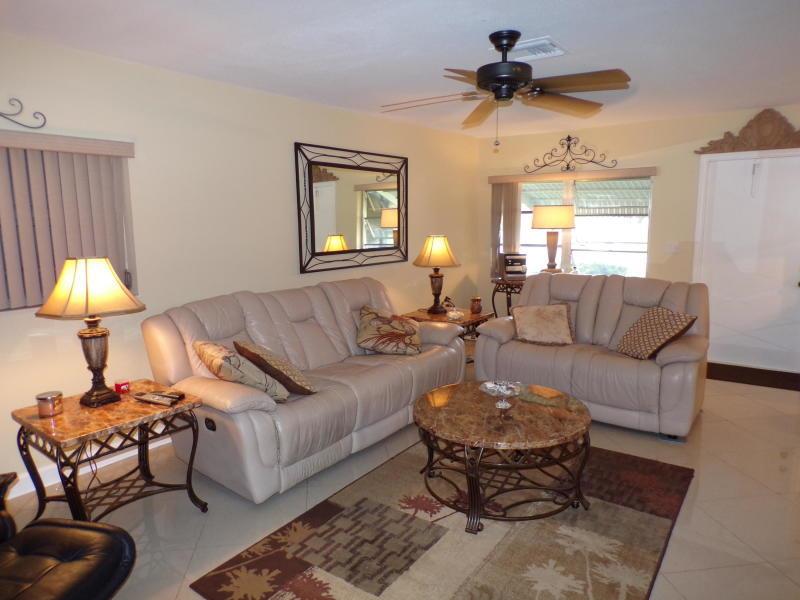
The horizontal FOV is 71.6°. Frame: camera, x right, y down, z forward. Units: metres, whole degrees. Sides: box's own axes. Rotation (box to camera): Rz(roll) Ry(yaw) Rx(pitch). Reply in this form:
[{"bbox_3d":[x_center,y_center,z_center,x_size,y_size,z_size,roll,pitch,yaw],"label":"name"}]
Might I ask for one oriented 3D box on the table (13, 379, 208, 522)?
[{"bbox_3d":[-1.447,0.818,2.821,0.620,0.580,0.670,6,11,39],"label":"table"}]

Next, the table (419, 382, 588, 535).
[{"bbox_3d":[0.549,0.815,3.053,0.940,0.460,0.940,-1,8,0],"label":"table"}]

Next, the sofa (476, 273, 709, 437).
[{"bbox_3d":[1.530,0.348,4.491,1.595,1.010,1.080,5,10,34],"label":"sofa"}]

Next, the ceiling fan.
[{"bbox_3d":[0.561,-1.248,3.001,1.360,0.370,1.360,5,10,35],"label":"ceiling fan"}]

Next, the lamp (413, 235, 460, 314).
[{"bbox_3d":[0.364,-0.252,5.377,0.470,0.730,0.470,-1,8,0],"label":"lamp"}]

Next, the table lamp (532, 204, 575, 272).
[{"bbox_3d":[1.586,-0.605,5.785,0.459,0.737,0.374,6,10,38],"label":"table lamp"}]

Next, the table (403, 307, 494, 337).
[{"bbox_3d":[0.479,0.428,5.247,0.620,0.580,0.670,5,10,35],"label":"table"}]

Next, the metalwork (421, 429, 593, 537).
[{"bbox_3d":[0.553,0.845,3.065,0.909,0.439,0.909,0,8,0],"label":"metalwork"}]

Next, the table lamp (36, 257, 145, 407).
[{"bbox_3d":[-1.539,0.162,2.802,0.469,0.727,0.469,6,10,38],"label":"table lamp"}]

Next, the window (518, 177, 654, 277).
[{"bbox_3d":[1.868,-0.735,5.931,1.514,1.060,0.101,6,10,38],"label":"window"}]

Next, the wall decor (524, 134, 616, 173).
[{"bbox_3d":[1.931,-1.686,6.350,1.060,0.400,0.030,5,10,35],"label":"wall decor"}]

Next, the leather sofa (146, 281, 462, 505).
[{"bbox_3d":[-0.514,0.436,3.981,1.110,1.010,2.110,6,10,38],"label":"leather sofa"}]

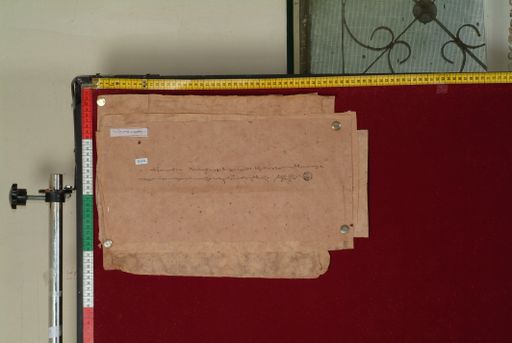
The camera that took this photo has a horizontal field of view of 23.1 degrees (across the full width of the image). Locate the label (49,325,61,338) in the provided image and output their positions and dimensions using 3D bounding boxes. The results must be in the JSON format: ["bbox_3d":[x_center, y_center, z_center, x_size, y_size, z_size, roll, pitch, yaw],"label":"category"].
[{"bbox_3d":[-0.365,0.290,2.270,0.022,0.025,0.008,0,-1,0],"label":"label"}]

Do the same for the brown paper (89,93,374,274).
[{"bbox_3d":[-0.043,0.026,2.240,0.489,0.328,0.010,-1,-2,2],"label":"brown paper"}]

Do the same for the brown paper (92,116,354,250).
[{"bbox_3d":[-0.053,0.017,2.238,0.463,0.242,0.008,-1,-2,2],"label":"brown paper"}]

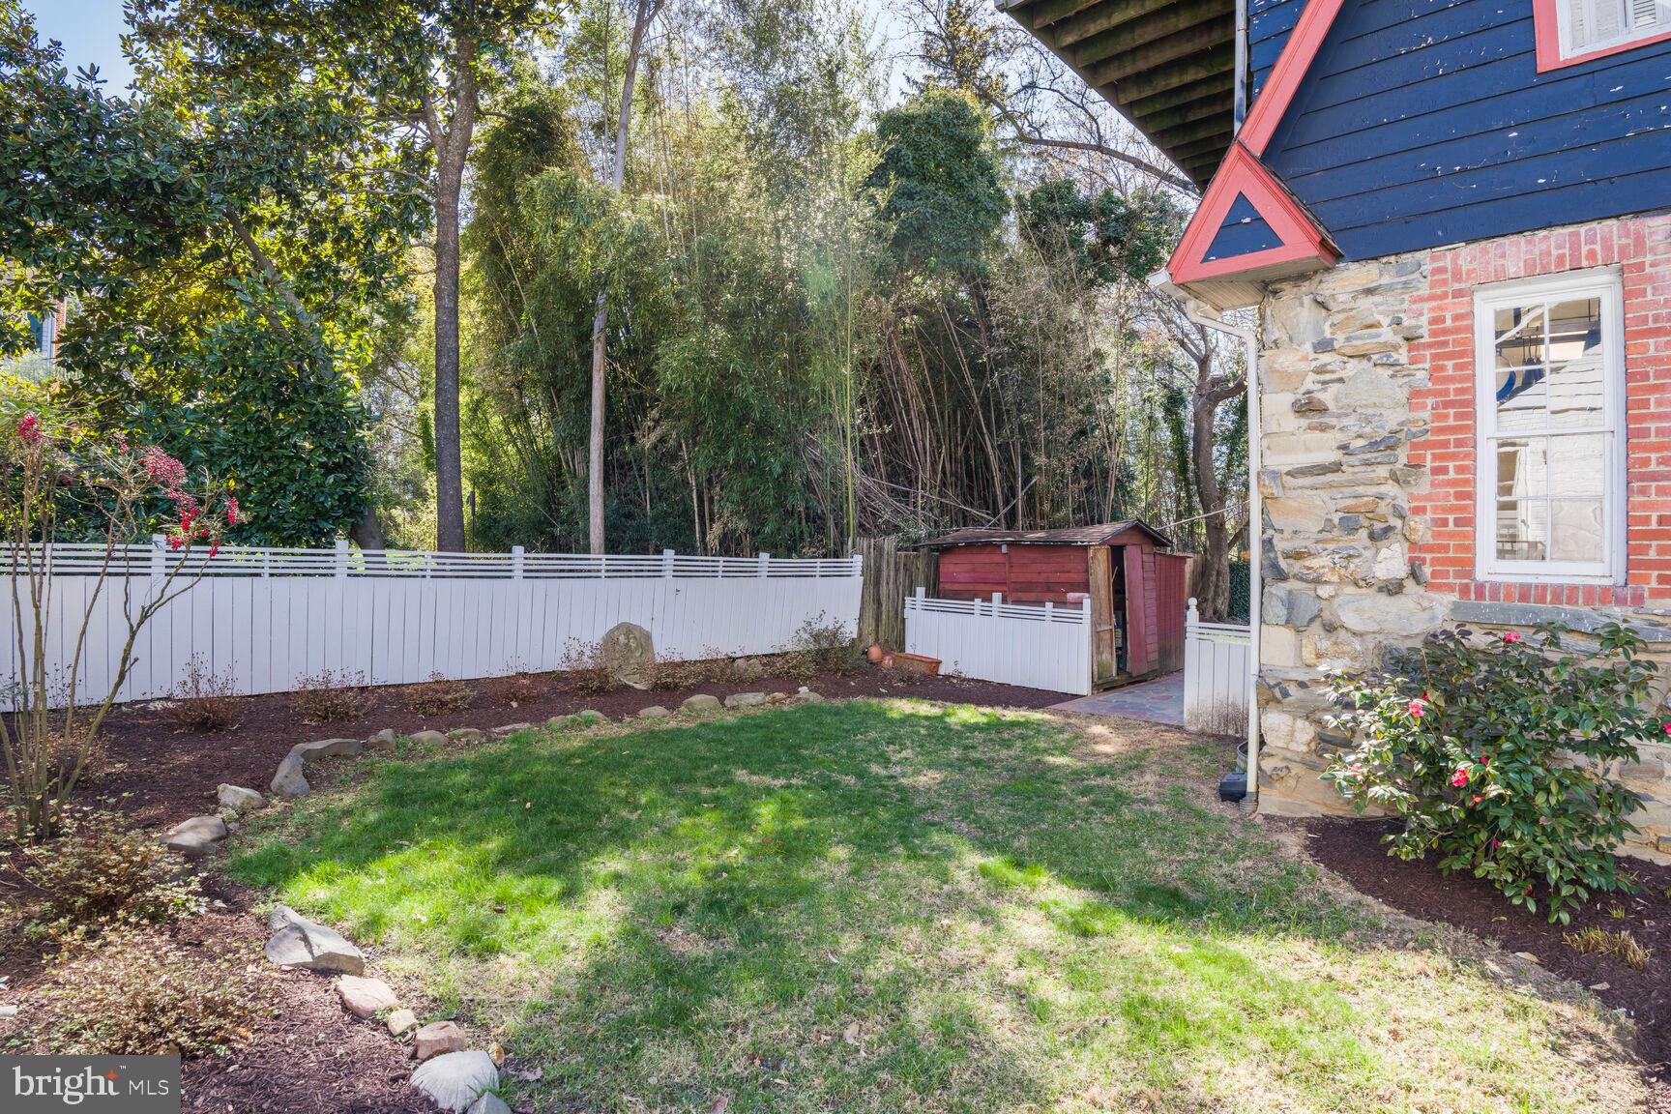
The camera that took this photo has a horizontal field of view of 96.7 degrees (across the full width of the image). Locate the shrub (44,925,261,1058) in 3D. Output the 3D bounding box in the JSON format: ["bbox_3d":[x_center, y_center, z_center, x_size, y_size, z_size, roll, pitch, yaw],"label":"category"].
[{"bbox_3d":[-2.258,1.330,2.470,0.636,0.265,0.615,0,2,0],"label":"shrub"}]

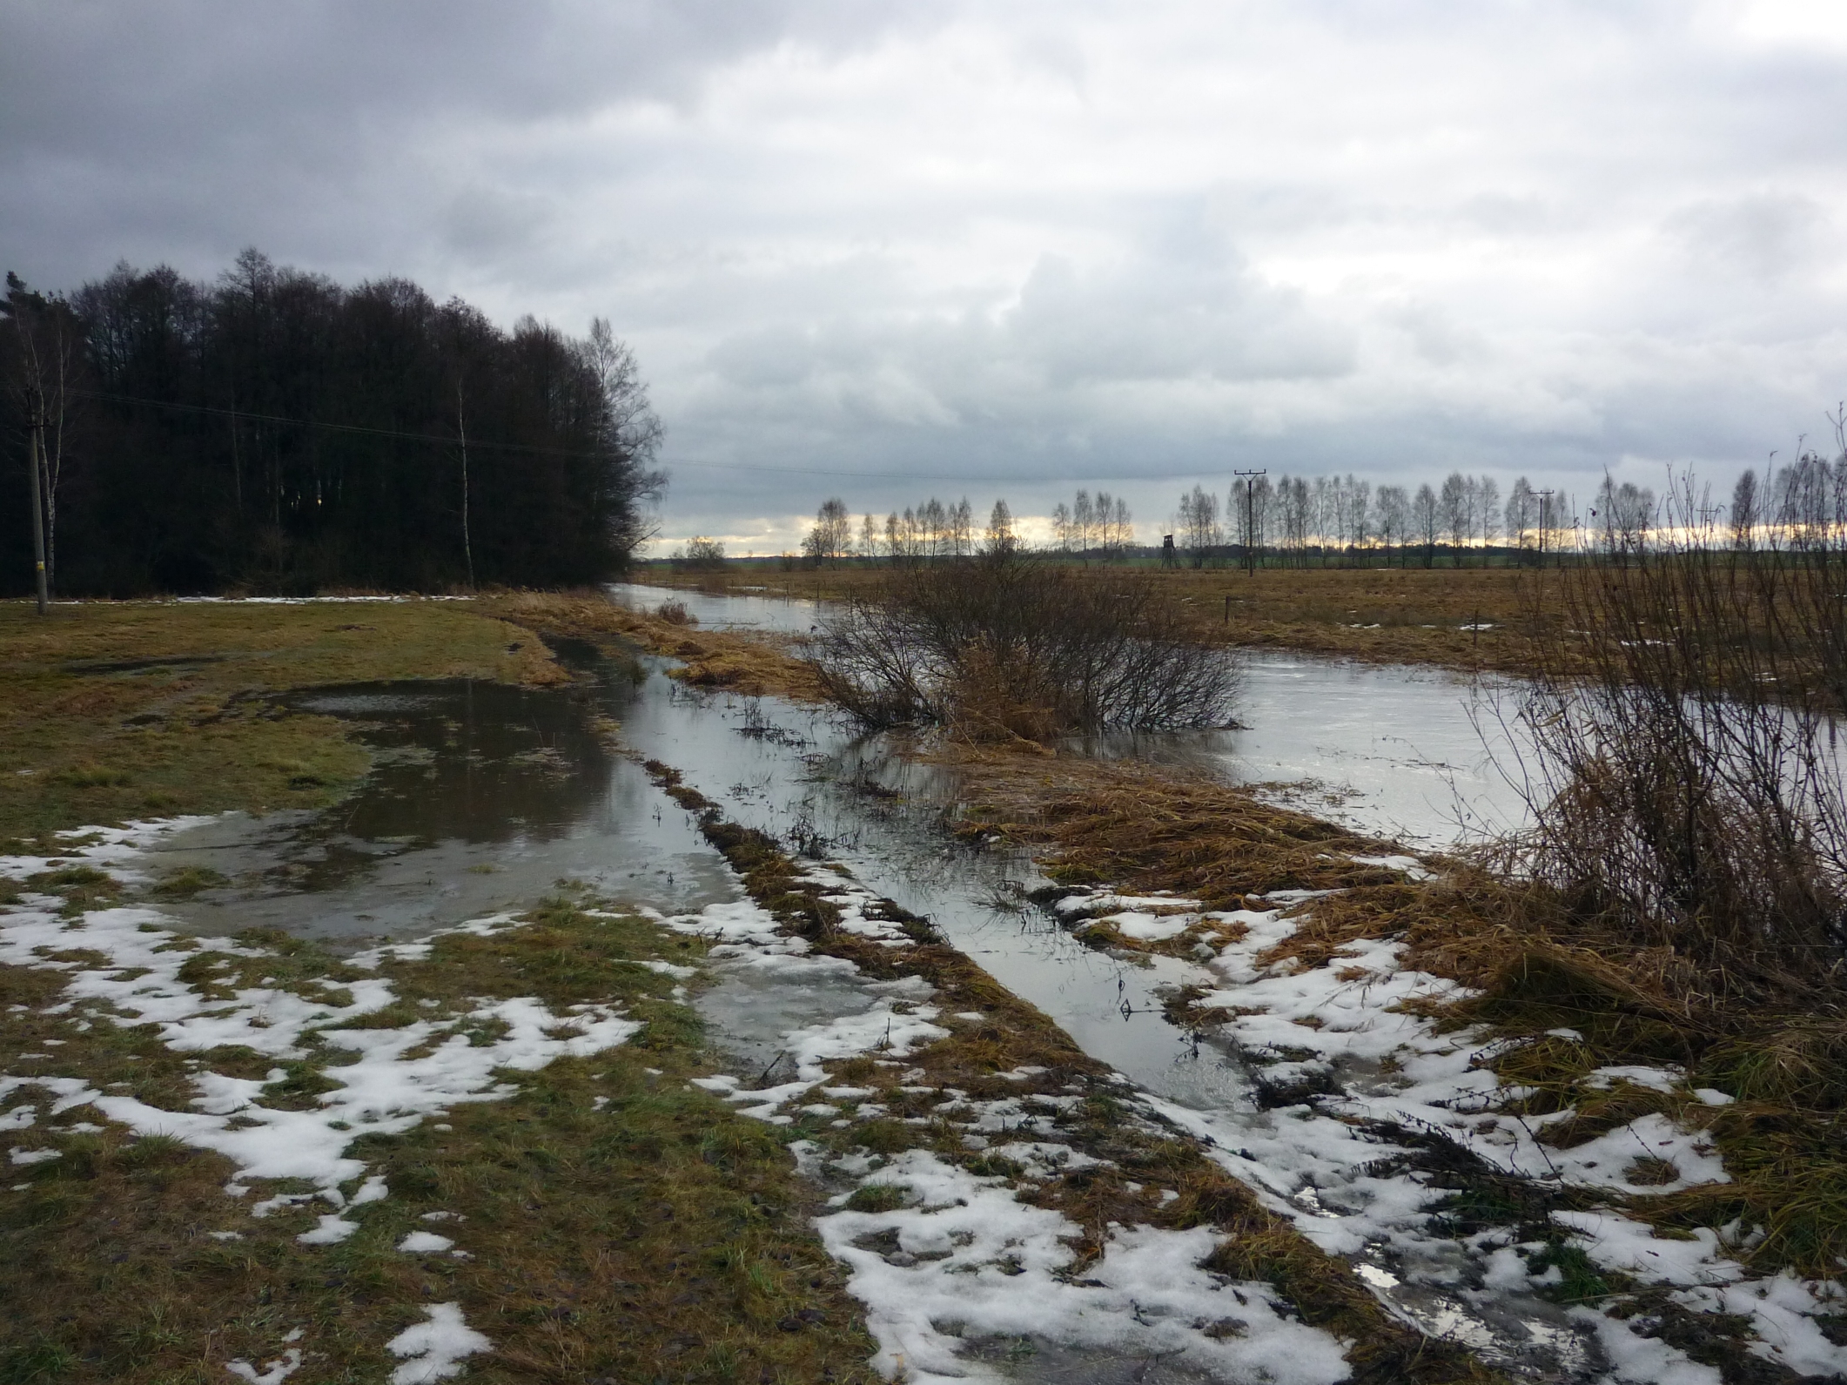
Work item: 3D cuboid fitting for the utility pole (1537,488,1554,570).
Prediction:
[{"bbox_3d":[76.555,-20.010,218.000,3.000,9.800,0.300,4,6,38],"label":"utility pole"}]

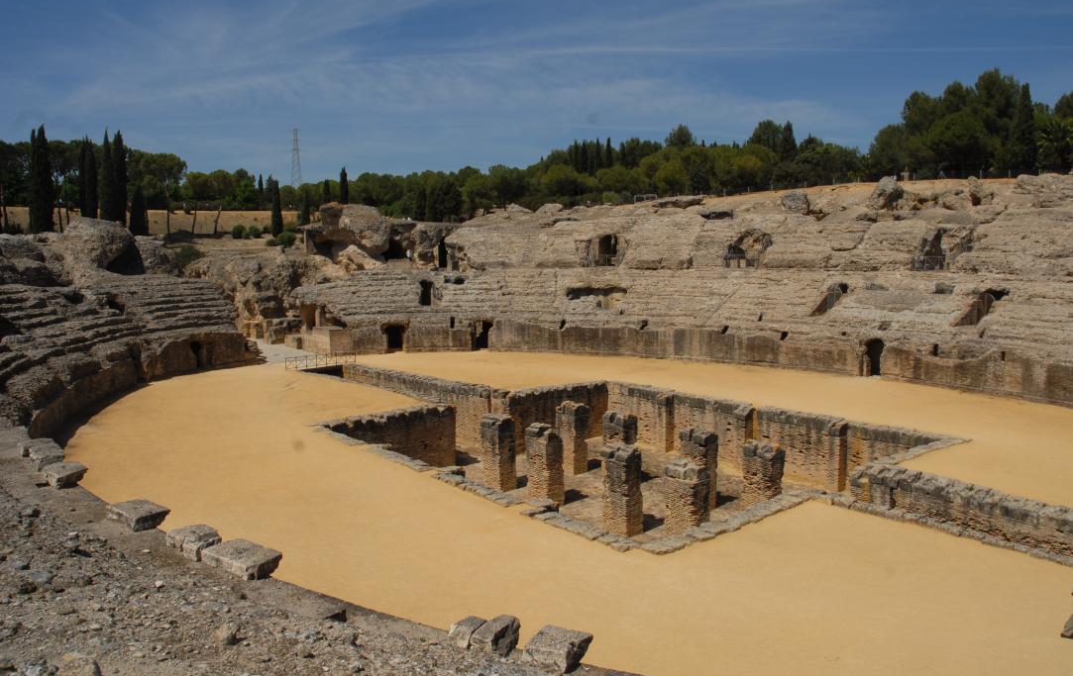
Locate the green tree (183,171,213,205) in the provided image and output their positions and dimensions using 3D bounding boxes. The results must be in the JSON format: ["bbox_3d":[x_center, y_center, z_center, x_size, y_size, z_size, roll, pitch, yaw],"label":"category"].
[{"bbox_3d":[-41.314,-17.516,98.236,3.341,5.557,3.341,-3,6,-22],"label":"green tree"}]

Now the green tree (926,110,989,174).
[{"bbox_3d":[49.280,-22.889,94.293,6.615,7.417,6.615,3,6,27],"label":"green tree"}]

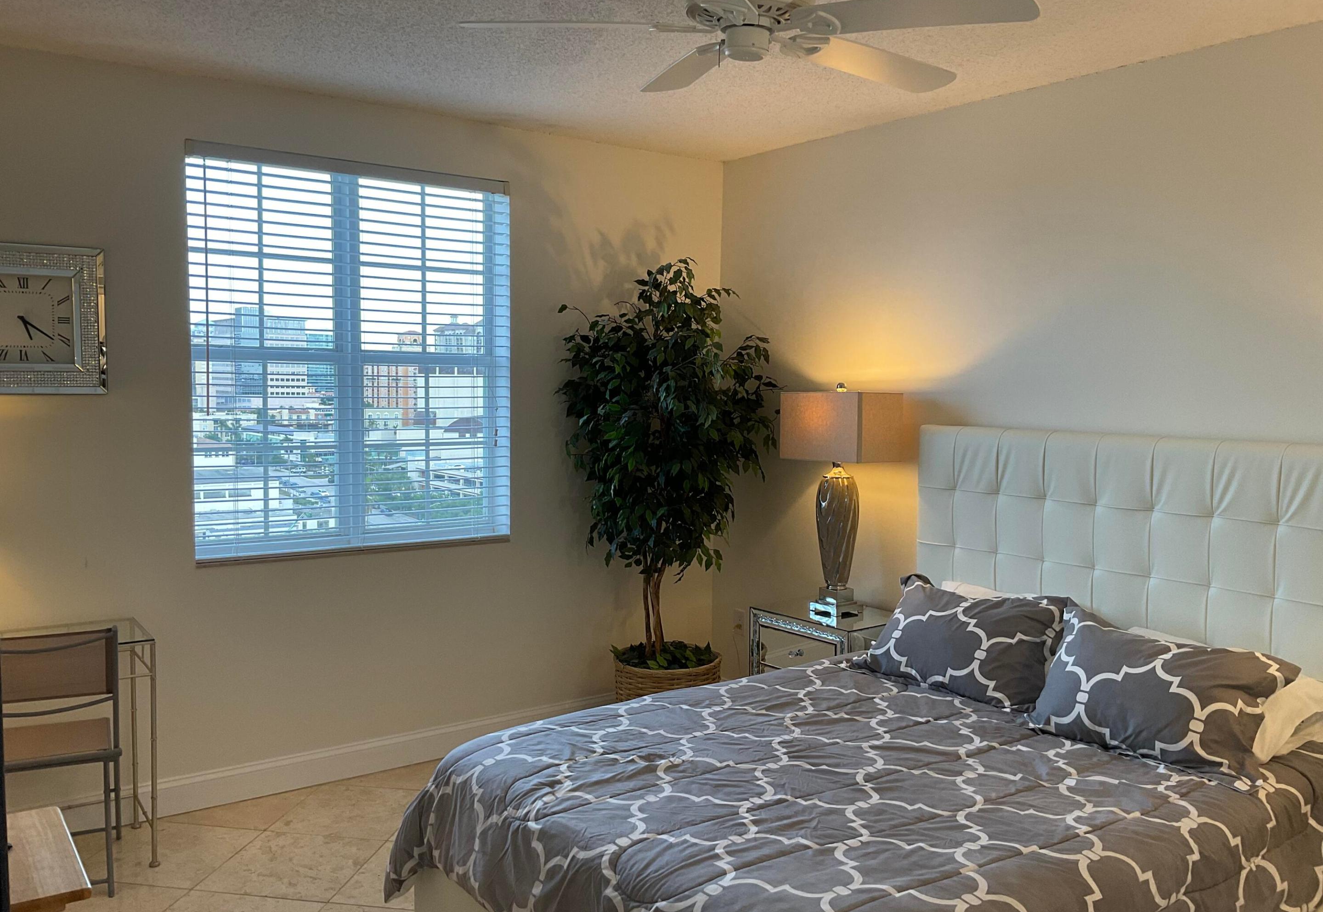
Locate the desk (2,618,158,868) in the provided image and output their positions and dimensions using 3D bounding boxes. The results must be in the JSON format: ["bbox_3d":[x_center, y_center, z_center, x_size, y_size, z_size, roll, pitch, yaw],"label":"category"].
[{"bbox_3d":[-2.134,0.976,3.502,0.918,0.759,0.429,-2,5,-36],"label":"desk"}]

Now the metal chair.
[{"bbox_3d":[-1.964,0.928,3.491,0.479,0.858,0.539,-1,4,-27],"label":"metal chair"}]

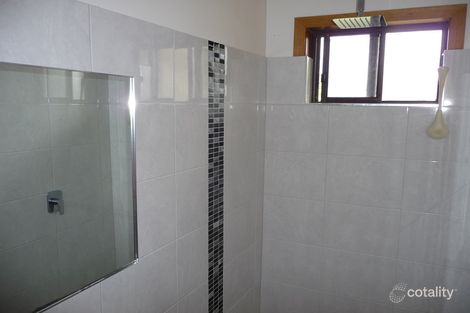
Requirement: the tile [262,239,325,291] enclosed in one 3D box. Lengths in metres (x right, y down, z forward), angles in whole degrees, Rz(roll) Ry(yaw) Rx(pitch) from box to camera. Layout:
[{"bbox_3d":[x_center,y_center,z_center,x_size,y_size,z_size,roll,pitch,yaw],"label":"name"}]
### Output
[{"bbox_3d":[0.385,0.718,2.487,0.418,0.300,0.012,4,8,27],"label":"tile"}]

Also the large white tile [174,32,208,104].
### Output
[{"bbox_3d":[-0.194,-0.387,1.653,0.012,0.301,0.262,4,8,27],"label":"large white tile"}]

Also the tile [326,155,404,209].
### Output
[{"bbox_3d":[0.776,0.151,2.214,0.450,0.300,0.012,4,8,27],"label":"tile"}]

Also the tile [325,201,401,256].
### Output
[{"bbox_3d":[0.774,0.449,2.253,0.450,0.300,0.012,4,8,27],"label":"tile"}]

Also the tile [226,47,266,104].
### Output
[{"bbox_3d":[0.070,-0.454,2.167,0.012,0.301,0.573,4,8,27],"label":"tile"}]

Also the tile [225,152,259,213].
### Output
[{"bbox_3d":[0.037,0.149,2.191,0.012,0.300,0.450,4,8,27],"label":"tile"}]

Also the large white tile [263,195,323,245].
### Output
[{"bbox_3d":[0.387,0.420,2.447,0.418,0.300,0.012,4,8,27],"label":"large white tile"}]

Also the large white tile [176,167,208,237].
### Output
[{"bbox_3d":[-0.198,0.208,1.731,0.012,0.300,0.262,4,8,27],"label":"large white tile"}]

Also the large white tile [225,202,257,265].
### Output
[{"bbox_3d":[0.035,0.446,2.230,0.012,0.300,0.450,4,8,27],"label":"large white tile"}]

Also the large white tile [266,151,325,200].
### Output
[{"bbox_3d":[0.389,0.123,2.408,0.418,0.300,0.012,4,8,27],"label":"large white tile"}]

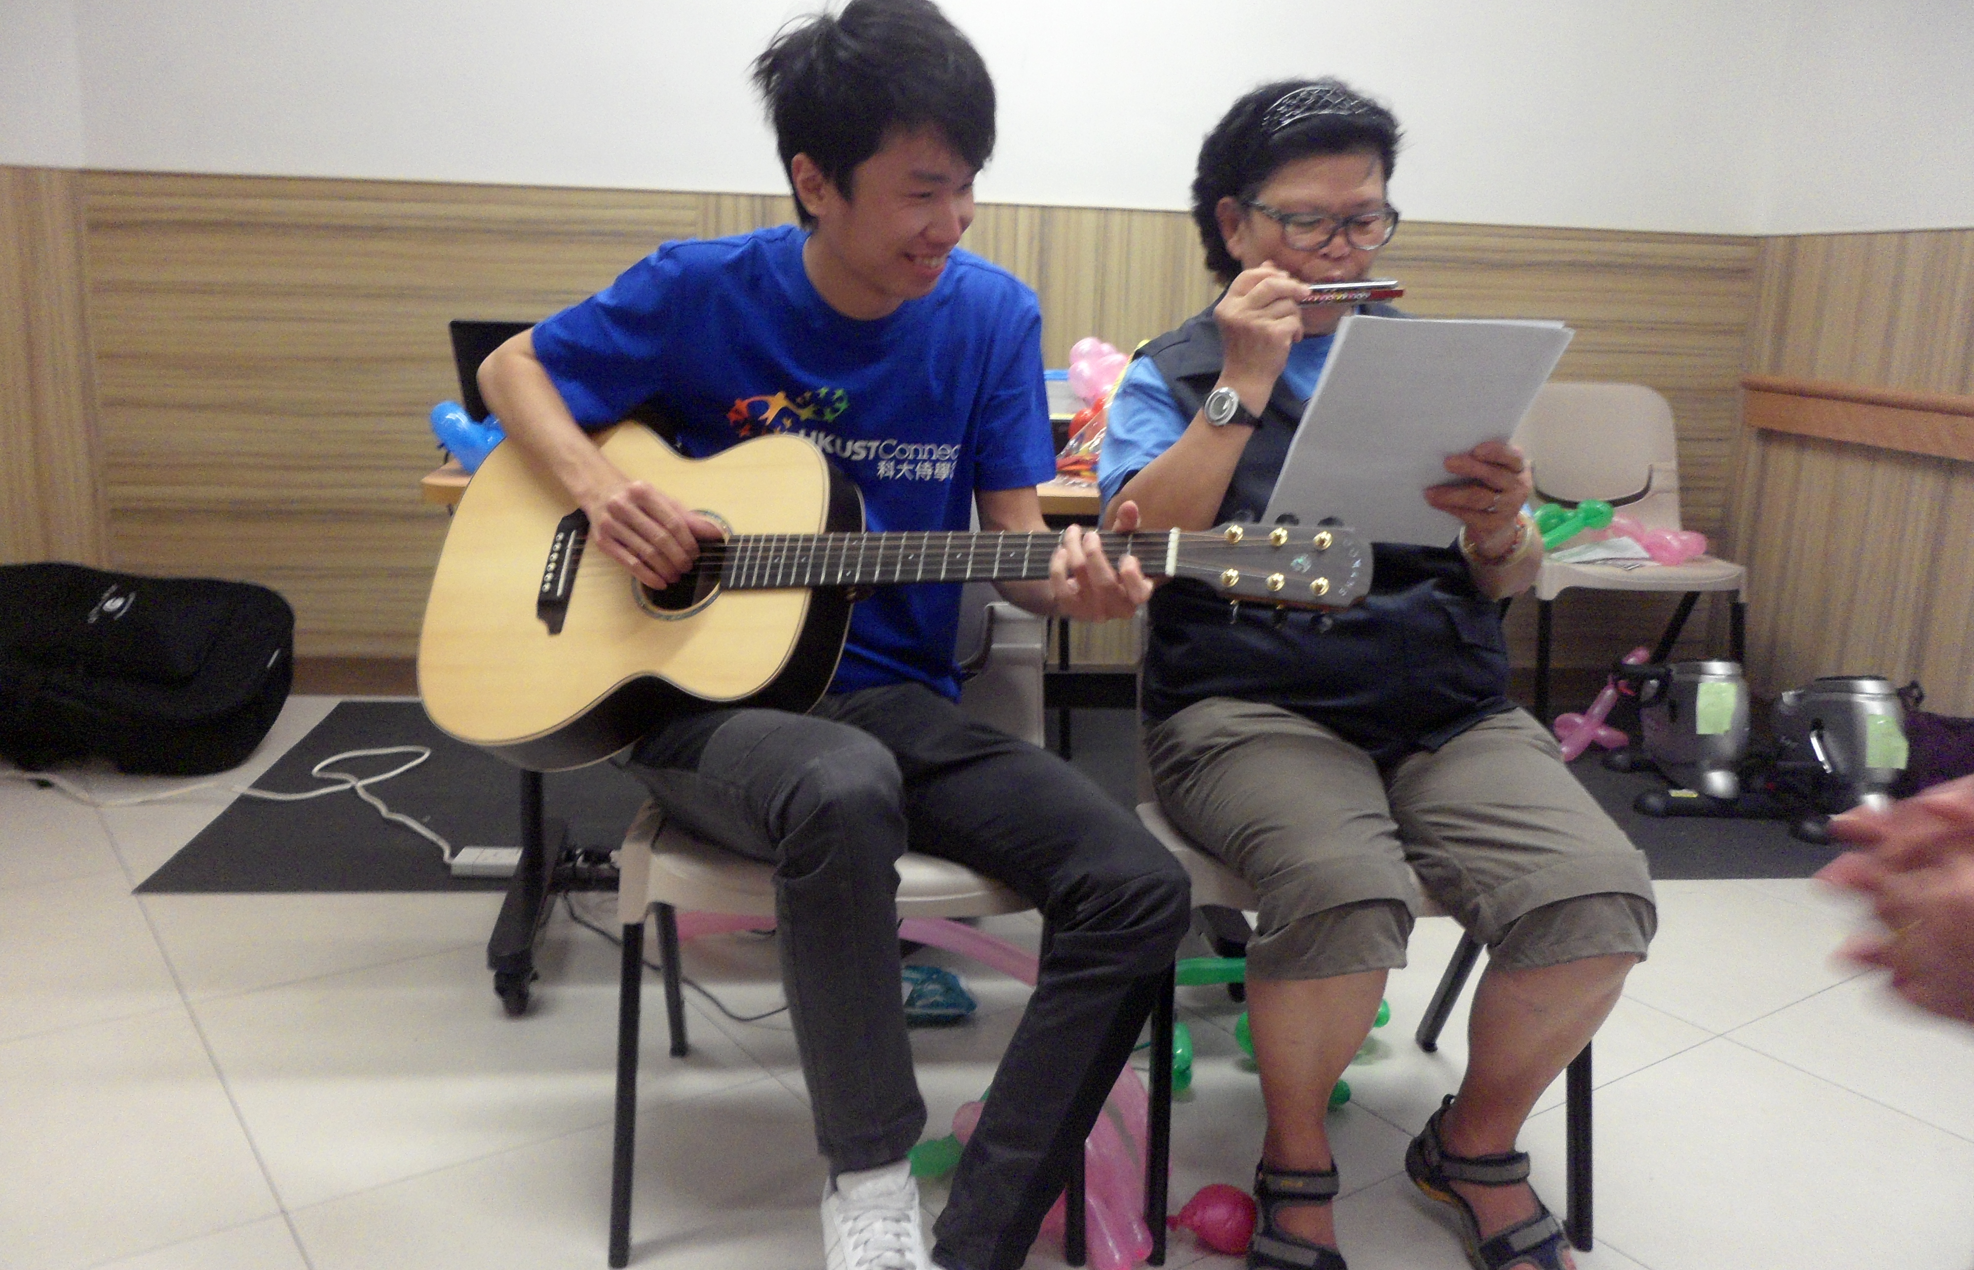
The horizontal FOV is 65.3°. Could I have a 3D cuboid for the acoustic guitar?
[{"bbox_3d":[-0.134,-0.049,1.534,1.012,0.393,0.117,0,-23,23],"label":"acoustic guitar"}]

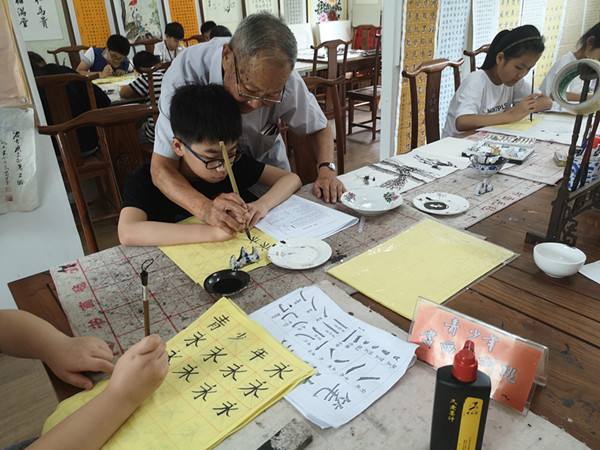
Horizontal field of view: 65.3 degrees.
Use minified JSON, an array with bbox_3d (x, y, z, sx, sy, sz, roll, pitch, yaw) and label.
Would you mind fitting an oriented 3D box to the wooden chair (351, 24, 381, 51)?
[{"bbox_3d":[0.625,-1.866,5.610,0.470,0.980,0.480,-23,33,-34],"label":"wooden chair"}]

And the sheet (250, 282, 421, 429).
[{"bbox_3d":[0.038,0.204,0.840,0.225,0.010,0.305,-22,31,-34],"label":"sheet"}]

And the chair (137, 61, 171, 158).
[{"bbox_3d":[-0.787,-0.556,3.160,0.480,1.050,0.460,-20,29,-31],"label":"chair"}]

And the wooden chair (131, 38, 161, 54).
[{"bbox_3d":[-1.503,-1.541,5.189,0.470,0.980,0.480,22,36,40],"label":"wooden chair"}]

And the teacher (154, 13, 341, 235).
[{"bbox_3d":[-0.130,-0.004,1.563,0.560,1.320,0.720,-14,29,-21],"label":"teacher"}]

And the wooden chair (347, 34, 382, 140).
[{"bbox_3d":[0.779,-1.451,4.862,0.480,1.060,0.460,-22,31,-34],"label":"wooden chair"}]

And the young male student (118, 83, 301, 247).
[{"bbox_3d":[-0.248,0.130,1.513,0.660,1.130,0.600,-23,31,-35],"label":"young male student"}]

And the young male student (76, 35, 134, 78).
[{"bbox_3d":[-1.834,-1.271,4.703,0.550,1.150,0.650,-20,30,-32],"label":"young male student"}]

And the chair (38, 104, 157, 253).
[{"bbox_3d":[-0.666,0.041,1.929,0.480,0.980,0.470,-18,30,-27],"label":"chair"}]

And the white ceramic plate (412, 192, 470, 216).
[{"bbox_3d":[0.394,-0.052,1.304,0.149,0.020,0.149,-2,27,1],"label":"white ceramic plate"}]

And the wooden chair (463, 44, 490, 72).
[{"bbox_3d":[1.452,-0.768,3.321,0.480,0.980,0.470,-24,33,-35],"label":"wooden chair"}]

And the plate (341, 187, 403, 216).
[{"bbox_3d":[0.208,-0.060,1.355,0.178,0.034,0.178,-3,25,1],"label":"plate"}]

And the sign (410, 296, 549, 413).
[{"bbox_3d":[0.273,0.189,0.734,0.202,0.098,0.078,20,34,41],"label":"sign"}]

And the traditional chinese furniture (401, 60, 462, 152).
[{"bbox_3d":[0.764,-0.182,2.125,0.480,1.060,0.460,-23,31,-35],"label":"traditional chinese furniture"}]

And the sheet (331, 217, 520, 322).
[{"bbox_3d":[0.276,0.086,1.057,0.368,0.008,0.249,-23,33,-34],"label":"sheet"}]

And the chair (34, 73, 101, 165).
[{"bbox_3d":[-1.464,-0.422,2.967,0.480,1.050,0.460,-20,29,-31],"label":"chair"}]

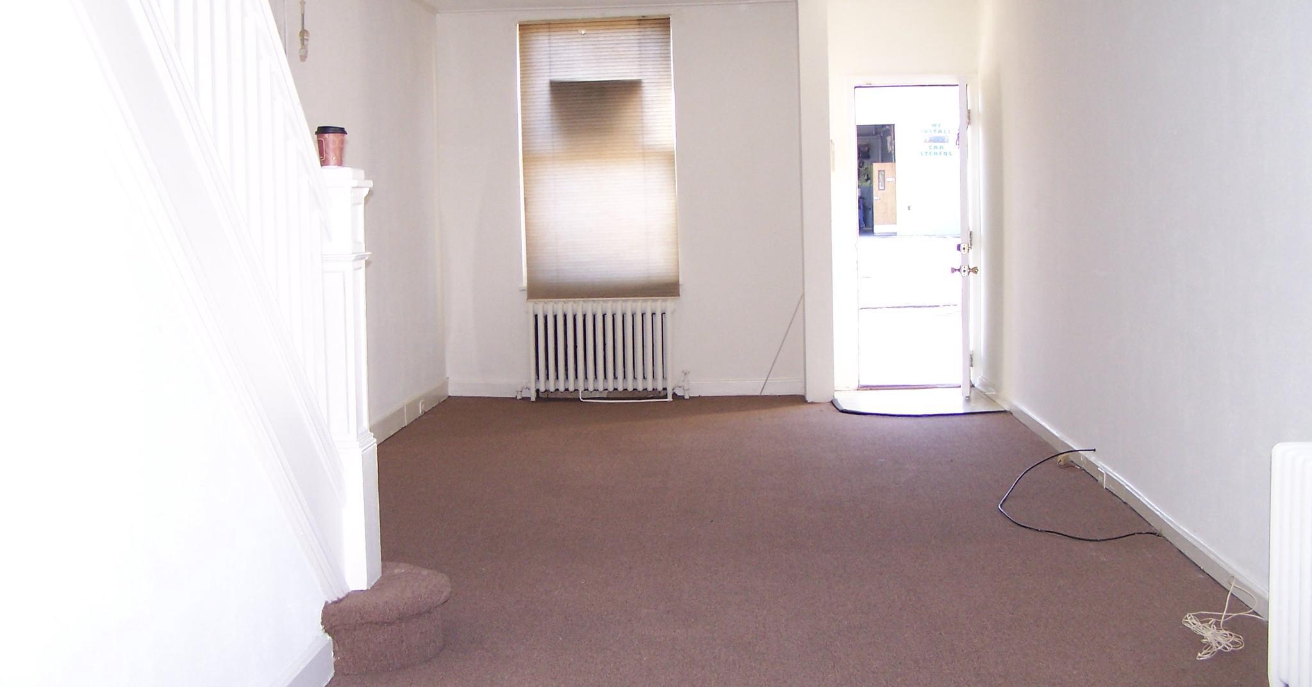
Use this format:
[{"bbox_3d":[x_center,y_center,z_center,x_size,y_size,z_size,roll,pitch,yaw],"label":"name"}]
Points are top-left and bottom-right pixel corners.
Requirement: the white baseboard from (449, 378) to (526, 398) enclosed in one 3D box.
[{"bbox_3d":[-1.152,0.310,9.909,0.540,0.123,0.025,-1,5,4],"label":"white baseboard"}]

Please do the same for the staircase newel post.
[{"bbox_3d":[-0.926,0.104,4.240,0.189,1.227,0.189,-1,5,4],"label":"staircase newel post"}]

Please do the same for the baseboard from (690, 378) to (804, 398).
[{"bbox_3d":[0.614,0.302,9.775,0.780,0.123,0.025,-1,5,4],"label":"baseboard"}]

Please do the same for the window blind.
[{"bbox_3d":[-0.386,-1.227,9.669,1.024,1.857,0.050,-1,5,4],"label":"window blind"}]

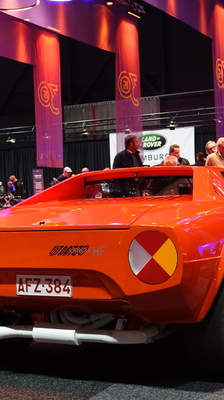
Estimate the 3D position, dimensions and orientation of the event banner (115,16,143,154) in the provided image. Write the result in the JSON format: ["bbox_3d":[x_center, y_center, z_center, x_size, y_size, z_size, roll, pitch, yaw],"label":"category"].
[{"bbox_3d":[0.563,-3.901,23.470,0.040,5.208,1.800,-2,1,29],"label":"event banner"}]

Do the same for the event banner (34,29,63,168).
[{"bbox_3d":[-2.369,-3.817,25.068,0.040,5.208,1.800,-2,1,29],"label":"event banner"}]

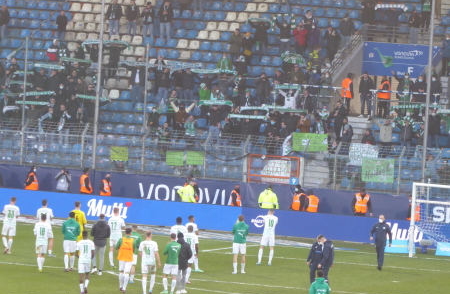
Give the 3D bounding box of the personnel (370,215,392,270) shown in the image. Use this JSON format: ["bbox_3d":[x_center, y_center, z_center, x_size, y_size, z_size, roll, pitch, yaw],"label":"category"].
[{"bbox_3d":[5.141,3.144,137.576,0.680,1.810,0.450,3,3,6],"label":"personnel"}]

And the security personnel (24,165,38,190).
[{"bbox_3d":[-7.200,1.562,155.845,0.450,1.770,0.500,4,3,22],"label":"security personnel"}]

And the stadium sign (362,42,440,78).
[{"bbox_3d":[6.862,-3.357,162.947,3.250,1.280,0.060,4,3,23],"label":"stadium sign"}]

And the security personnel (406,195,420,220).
[{"bbox_3d":[6.746,2.624,150.990,0.400,1.700,0.550,4,3,28],"label":"security personnel"}]

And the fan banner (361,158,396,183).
[{"bbox_3d":[5.701,0.880,155.538,1.240,0.880,0.050,4,3,19],"label":"fan banner"}]

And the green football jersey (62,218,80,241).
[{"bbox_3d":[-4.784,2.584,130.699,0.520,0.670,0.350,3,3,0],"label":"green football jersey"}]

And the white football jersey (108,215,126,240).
[{"bbox_3d":[-3.435,2.558,132.100,0.520,0.720,0.300,4,3,17],"label":"white football jersey"}]

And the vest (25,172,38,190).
[{"bbox_3d":[-7.161,1.268,155.050,0.340,0.700,0.500,4,3,20],"label":"vest"}]

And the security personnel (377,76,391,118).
[{"bbox_3d":[6.050,-1.939,160.366,0.450,1.720,0.480,2,3,-21],"label":"security personnel"}]

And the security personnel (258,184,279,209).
[{"bbox_3d":[1.559,2.218,151.428,0.700,1.750,0.420,3,3,5],"label":"security personnel"}]

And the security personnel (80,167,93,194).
[{"bbox_3d":[-5.162,1.680,154.743,0.380,1.800,0.540,2,3,-22],"label":"security personnel"}]

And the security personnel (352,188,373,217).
[{"bbox_3d":[4.965,2.386,151.787,0.680,1.800,0.380,3,3,6],"label":"security personnel"}]

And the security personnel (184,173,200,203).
[{"bbox_3d":[-1.305,1.965,153.951,0.450,1.770,0.550,4,3,25],"label":"security personnel"}]

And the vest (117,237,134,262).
[{"bbox_3d":[-2.948,3.031,124.101,0.480,0.740,0.340,3,3,-9],"label":"vest"}]

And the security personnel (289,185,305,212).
[{"bbox_3d":[2.595,2.249,151.418,0.420,1.800,0.580,1,3,-32],"label":"security personnel"}]

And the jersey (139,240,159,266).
[{"bbox_3d":[-2.234,3.095,122.300,0.540,0.730,0.300,3,3,7],"label":"jersey"}]

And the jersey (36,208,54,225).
[{"bbox_3d":[-5.779,2.372,134.618,0.550,0.740,0.320,3,3,8],"label":"jersey"}]

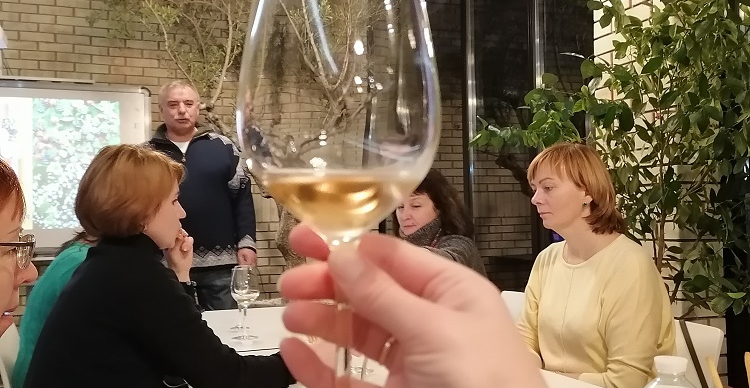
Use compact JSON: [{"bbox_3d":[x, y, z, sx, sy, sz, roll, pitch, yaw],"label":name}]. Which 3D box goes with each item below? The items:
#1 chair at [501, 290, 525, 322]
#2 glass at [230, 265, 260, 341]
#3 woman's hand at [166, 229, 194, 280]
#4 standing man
[{"bbox_3d":[0.360,0.769,2.740,0.500,0.810,0.460,0,-2,-22],"label":"chair"},{"bbox_3d":[-0.388,0.322,2.331,0.082,0.215,0.082,-1,-2,0],"label":"glass"},{"bbox_3d":[-0.464,0.142,1.860,0.085,0.130,0.075,1,-3,-45],"label":"woman's hand"},{"bbox_3d":[-0.875,0.345,3.680,0.580,1.750,0.340,-1,-2,-4],"label":"standing man"}]

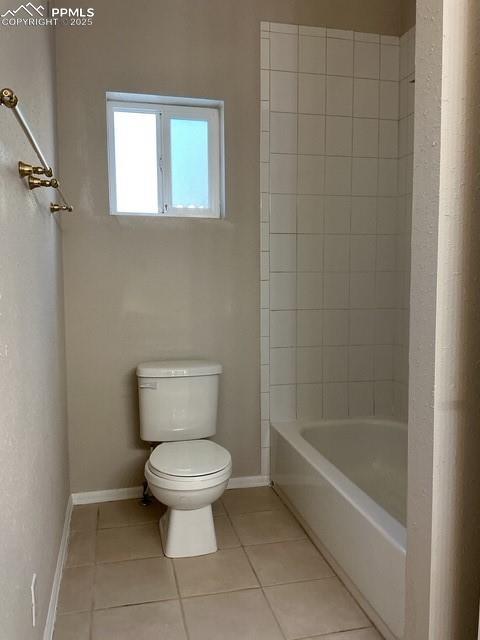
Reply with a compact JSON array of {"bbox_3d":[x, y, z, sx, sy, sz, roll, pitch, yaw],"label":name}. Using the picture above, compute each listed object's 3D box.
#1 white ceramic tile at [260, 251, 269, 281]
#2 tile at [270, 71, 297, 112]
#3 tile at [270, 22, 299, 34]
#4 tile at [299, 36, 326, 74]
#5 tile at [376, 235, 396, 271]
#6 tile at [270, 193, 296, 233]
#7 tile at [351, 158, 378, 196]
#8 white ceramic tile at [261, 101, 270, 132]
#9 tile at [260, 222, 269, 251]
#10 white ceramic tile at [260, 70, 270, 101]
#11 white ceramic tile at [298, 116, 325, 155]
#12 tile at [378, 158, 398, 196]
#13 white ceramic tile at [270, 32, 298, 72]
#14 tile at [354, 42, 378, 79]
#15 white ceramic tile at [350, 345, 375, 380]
[{"bbox_3d":[0.133,-0.286,2.830,0.046,0.150,0.010,-2,6,-14],"label":"white ceramic tile"},{"bbox_3d":[0.227,-1.171,2.768,0.152,0.203,0.010,-2,6,-14],"label":"tile"},{"bbox_3d":[0.222,-1.475,2.718,0.150,0.044,0.010,-2,6,-13],"label":"tile"},{"bbox_3d":[0.374,-1.373,2.780,0.152,0.188,0.010,-2,6,-13],"label":"tile"},{"bbox_3d":[0.813,-0.373,2.991,0.117,0.203,0.010,-2,6,-13],"label":"tile"},{"bbox_3d":[0.226,-0.558,2.806,0.150,0.201,0.010,-2,6,-13],"label":"tile"},{"bbox_3d":[0.677,-0.778,2.915,0.151,0.202,0.009,-1,5,-13],"label":"tile"},{"bbox_3d":[0.129,-1.045,2.760,0.049,0.150,0.010,-2,6,-13],"label":"white ceramic tile"},{"bbox_3d":[0.132,-0.437,2.819,0.050,0.151,0.009,-1,5,-13],"label":"tile"},{"bbox_3d":[0.128,-1.197,2.745,0.049,0.150,0.010,-2,6,-13],"label":"white ceramic tile"},{"bbox_3d":[0.379,-0.972,2.828,0.151,0.203,0.010,-2,6,-13],"label":"white ceramic tile"},{"bbox_3d":[0.812,-0.782,2.947,0.117,0.203,0.010,-2,6,-13],"label":"tile"},{"bbox_3d":[0.223,-1.359,2.729,0.150,0.185,0.010,-2,6,-13],"label":"white ceramic tile"},{"bbox_3d":[0.673,-1.382,2.860,0.151,0.190,0.009,-1,5,-13],"label":"tile"},{"bbox_3d":[0.687,0.240,3.037,0.152,0.203,0.010,-1,5,-12],"label":"white ceramic tile"}]

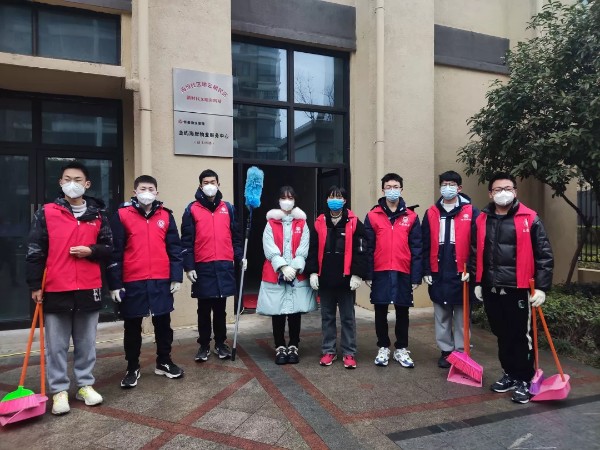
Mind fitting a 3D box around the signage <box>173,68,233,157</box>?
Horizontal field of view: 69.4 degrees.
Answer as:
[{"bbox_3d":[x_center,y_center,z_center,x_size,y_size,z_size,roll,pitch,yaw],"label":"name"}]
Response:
[{"bbox_3d":[-1.159,-1.334,5.229,0.709,1.012,0.030,-1,1,-22],"label":"signage"}]

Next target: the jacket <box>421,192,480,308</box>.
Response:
[{"bbox_3d":[1.404,0.215,4.042,0.530,1.001,0.360,0,1,14],"label":"jacket"}]

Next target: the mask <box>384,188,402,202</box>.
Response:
[{"bbox_3d":[0.850,-0.271,3.960,0.150,0.120,0.085,0,1,13],"label":"mask"}]

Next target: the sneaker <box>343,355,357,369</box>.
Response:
[{"bbox_3d":[0.459,1.230,4.019,0.100,0.110,0.260,-1,2,-5],"label":"sneaker"}]

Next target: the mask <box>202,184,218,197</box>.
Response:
[{"bbox_3d":[-0.859,-0.328,4.160,0.145,0.125,0.090,-1,1,-10],"label":"mask"}]

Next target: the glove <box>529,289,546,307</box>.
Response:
[{"bbox_3d":[1.770,0.544,3.230,0.110,0.135,0.110,1,2,37],"label":"glove"}]

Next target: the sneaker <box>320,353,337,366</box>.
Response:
[{"bbox_3d":[0.275,1.229,4.079,0.100,0.110,0.260,0,2,22],"label":"sneaker"}]

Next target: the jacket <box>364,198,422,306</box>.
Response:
[{"bbox_3d":[0.871,0.248,4.060,0.520,0.980,0.330,0,2,8],"label":"jacket"}]

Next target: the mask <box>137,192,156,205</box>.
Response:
[{"bbox_3d":[-1.262,-0.215,3.580,0.145,0.110,0.090,-1,2,-18],"label":"mask"}]

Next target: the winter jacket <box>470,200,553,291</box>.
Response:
[{"bbox_3d":[1.641,0.152,3.370,0.560,0.680,0.340,1,2,36],"label":"winter jacket"}]

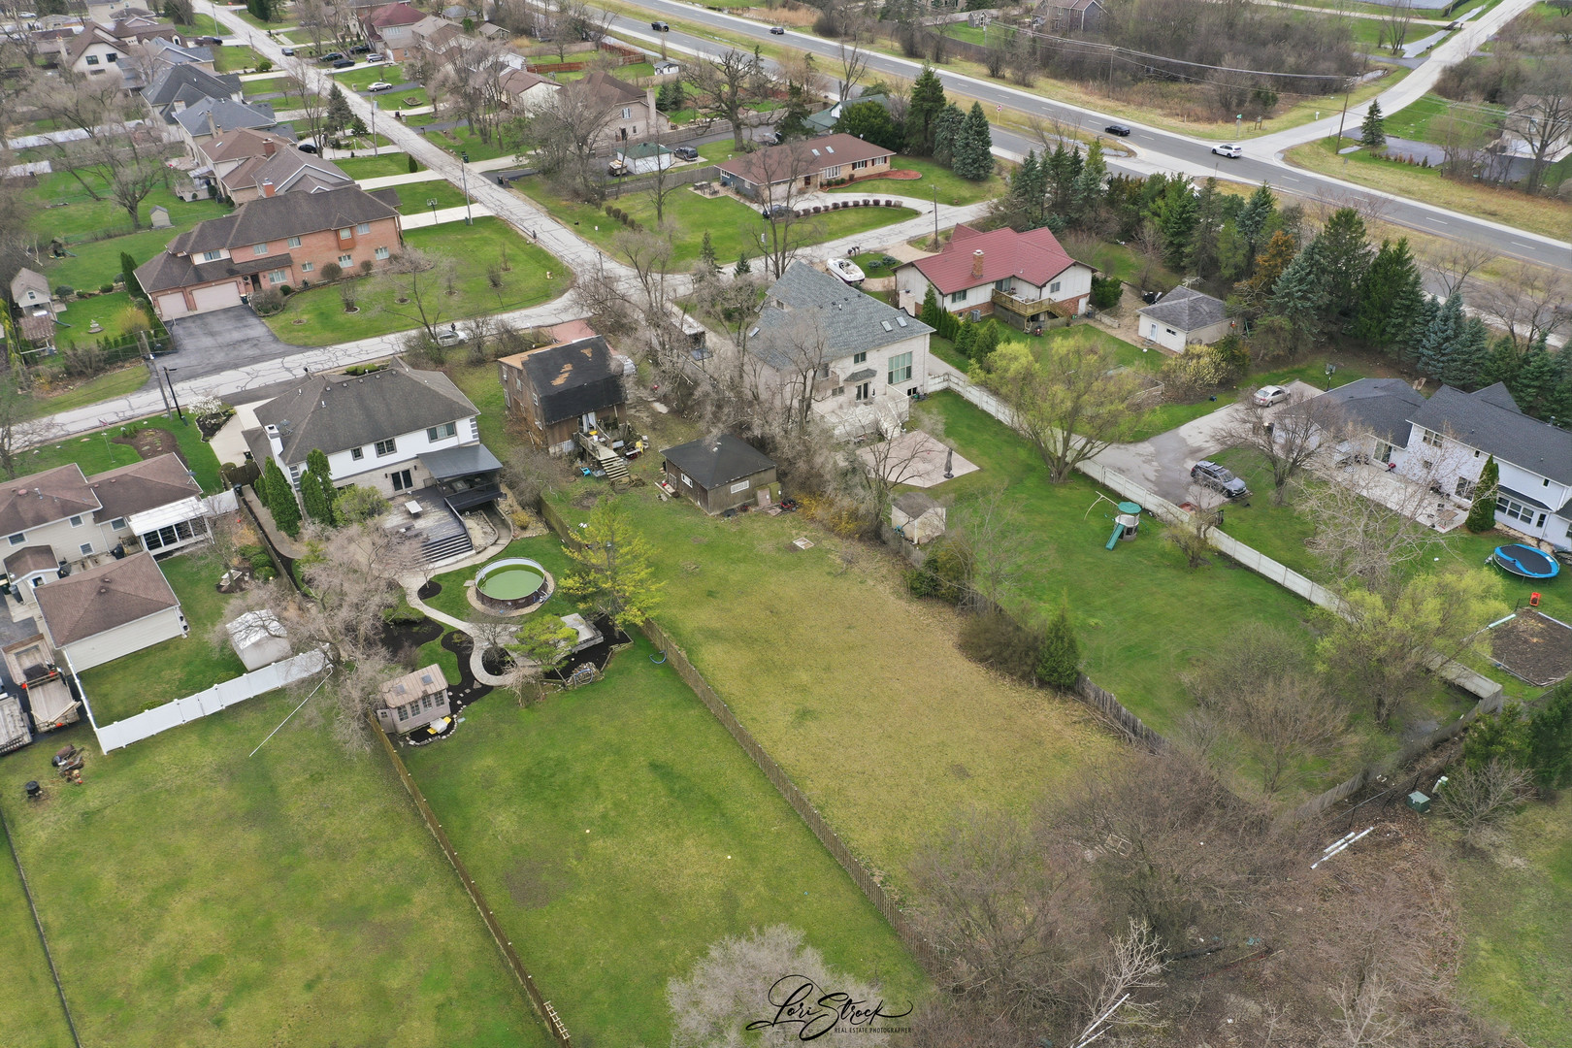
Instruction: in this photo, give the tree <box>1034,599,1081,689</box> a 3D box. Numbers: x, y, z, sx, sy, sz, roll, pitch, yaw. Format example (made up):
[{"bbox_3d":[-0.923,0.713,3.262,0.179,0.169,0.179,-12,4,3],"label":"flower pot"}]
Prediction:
[{"bbox_3d":[18.770,7.950,83.150,3.330,7.010,3.330,-2,32,1],"label":"tree"}]

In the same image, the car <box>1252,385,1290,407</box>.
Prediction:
[{"bbox_3d":[49.660,-13.480,124.300,4.550,1.460,1.800,-19,37,-27],"label":"car"}]

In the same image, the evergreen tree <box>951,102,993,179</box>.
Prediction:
[{"bbox_3d":[27.854,-56.389,178.967,5.929,10.602,5.929,-2,31,0],"label":"evergreen tree"}]

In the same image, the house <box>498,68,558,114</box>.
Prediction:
[{"bbox_3d":[-47.220,-79.400,224.400,9.490,7.000,14.140,-20,37,-28],"label":"house"}]

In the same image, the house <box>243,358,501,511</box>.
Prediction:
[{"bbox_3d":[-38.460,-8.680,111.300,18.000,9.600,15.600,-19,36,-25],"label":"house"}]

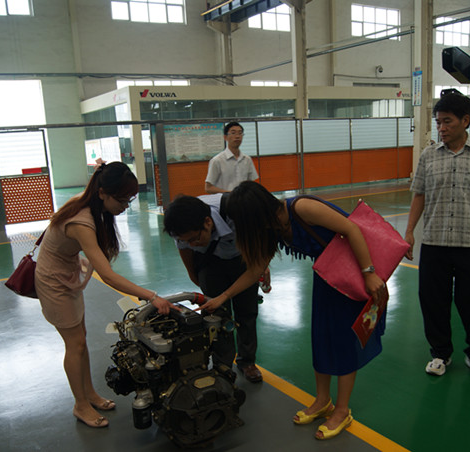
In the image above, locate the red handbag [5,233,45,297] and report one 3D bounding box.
[{"bbox_3d":[-1.204,0.237,3.060,0.310,0.410,0.160,0,11,18],"label":"red handbag"}]

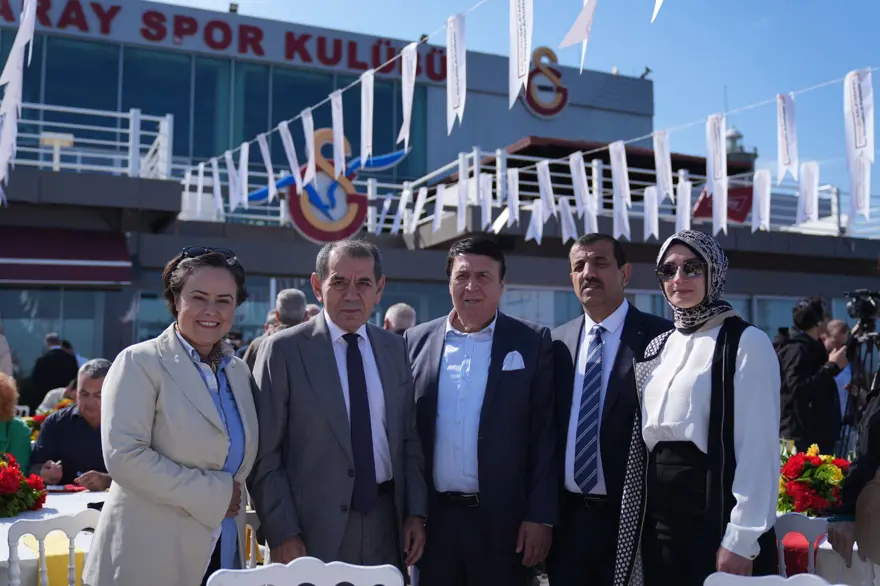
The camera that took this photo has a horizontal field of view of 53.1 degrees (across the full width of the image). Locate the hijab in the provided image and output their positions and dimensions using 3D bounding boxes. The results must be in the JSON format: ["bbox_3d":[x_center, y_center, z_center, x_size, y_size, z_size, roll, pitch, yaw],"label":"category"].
[{"bbox_3d":[0.692,-0.034,2.400,0.210,0.285,0.250,-1,-4,27],"label":"hijab"}]

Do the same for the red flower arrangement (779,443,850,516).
[{"bbox_3d":[1.461,0.725,3.450,0.330,0.280,0.330,1,-3,0],"label":"red flower arrangement"}]

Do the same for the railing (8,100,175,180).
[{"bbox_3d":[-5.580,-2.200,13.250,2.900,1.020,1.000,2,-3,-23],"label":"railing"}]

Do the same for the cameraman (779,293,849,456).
[{"bbox_3d":[2.275,0.874,5.400,0.460,1.730,0.500,3,-4,-33],"label":"cameraman"}]

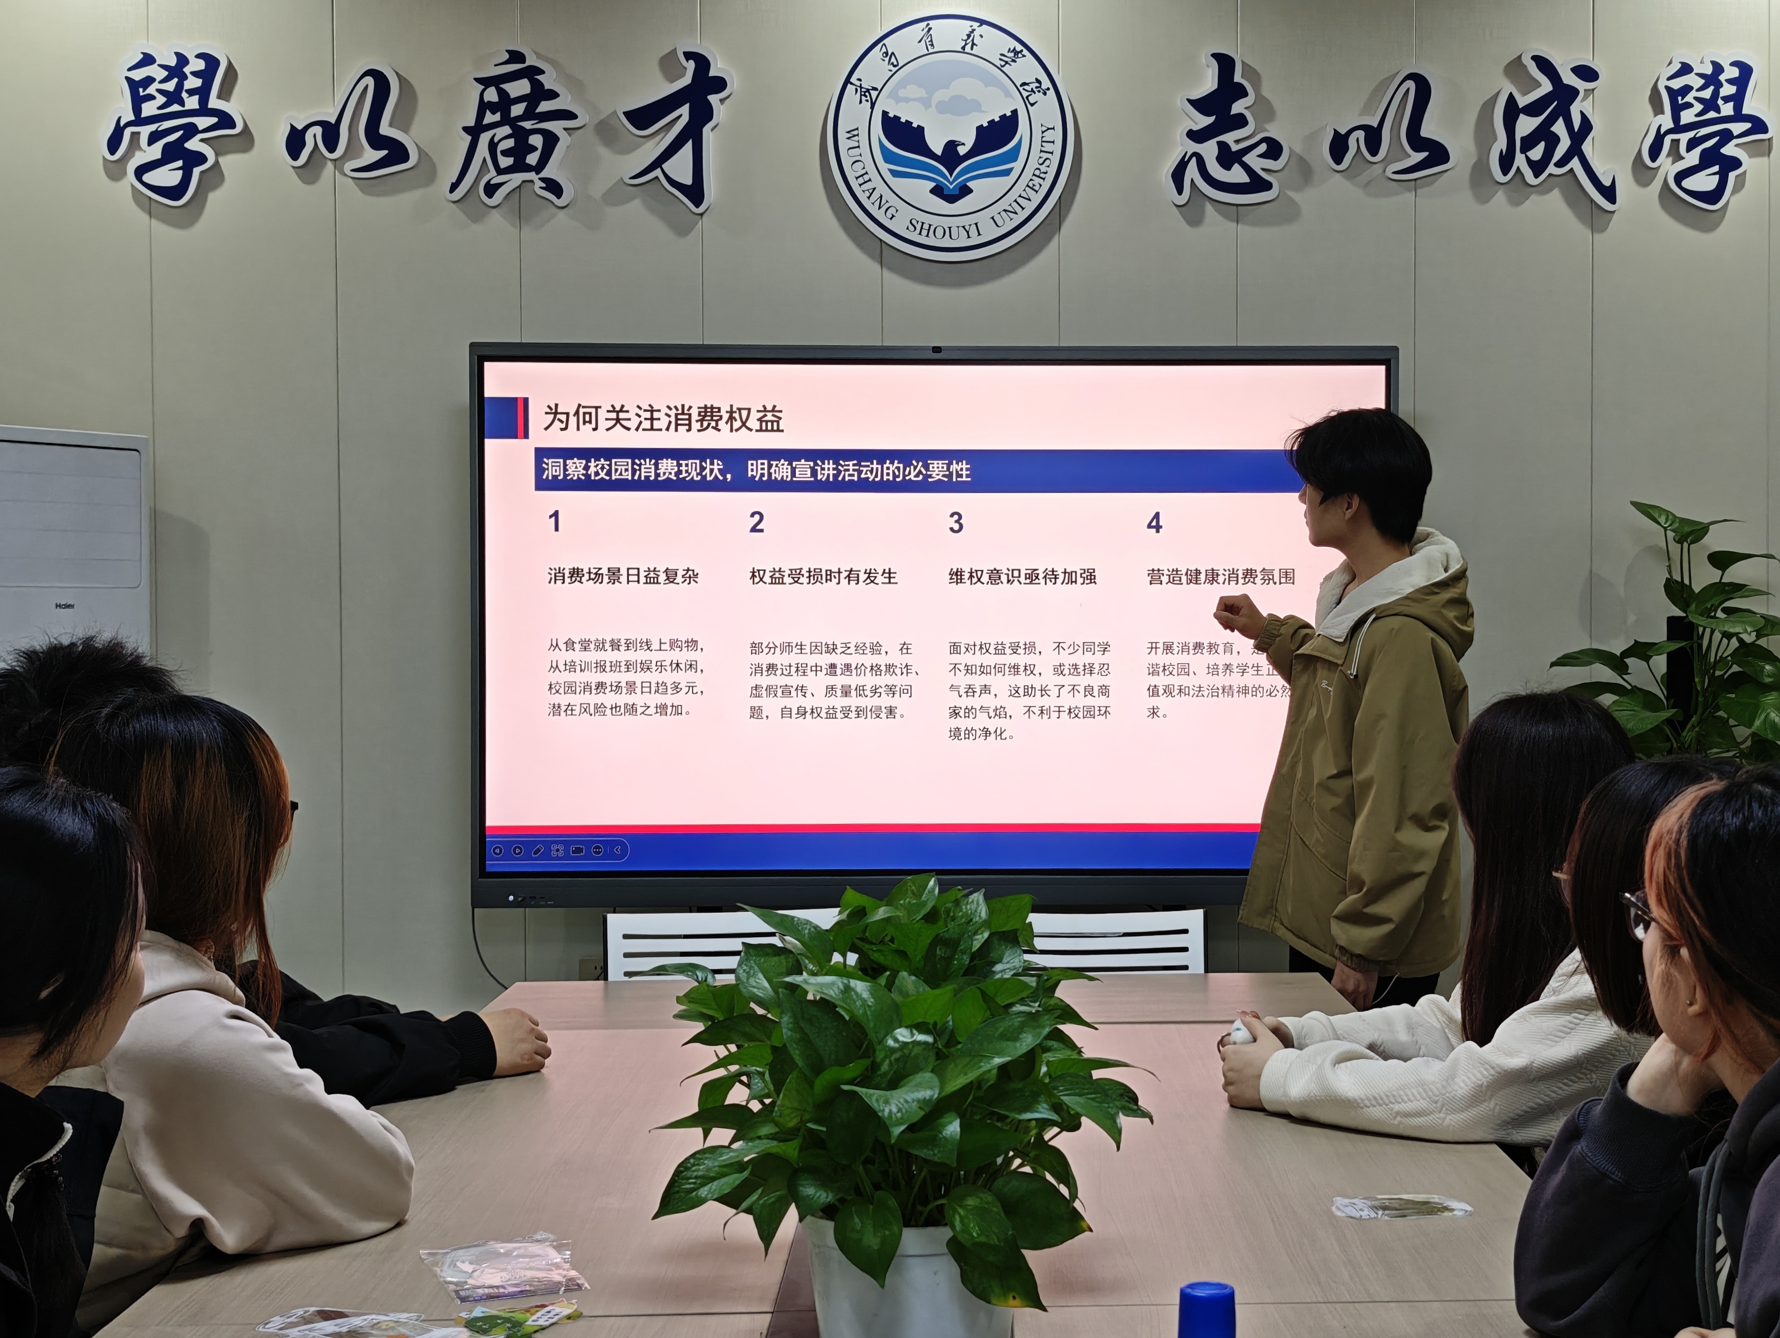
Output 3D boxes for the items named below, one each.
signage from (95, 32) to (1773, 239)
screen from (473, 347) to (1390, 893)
[{"bbox_3d":[0.111,-1.139,5.047,3.540,0.370,0.040,0,1,-1],"label":"signage"},{"bbox_3d":[0.095,-0.093,5.042,1.950,1.180,0.090,0,1,-1],"label":"screen"}]

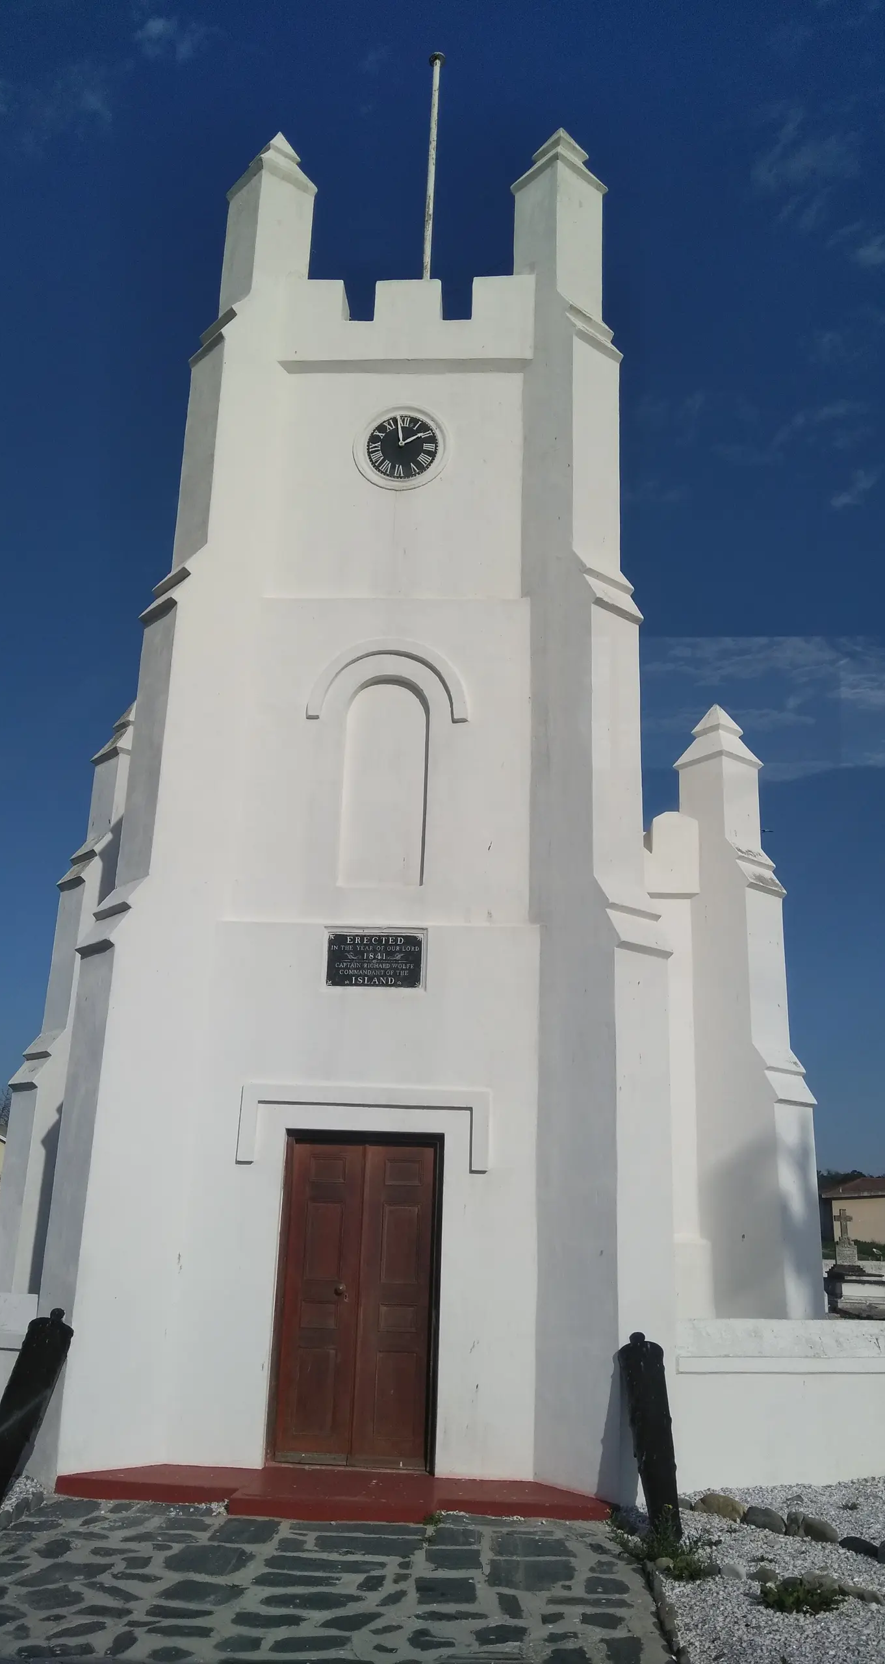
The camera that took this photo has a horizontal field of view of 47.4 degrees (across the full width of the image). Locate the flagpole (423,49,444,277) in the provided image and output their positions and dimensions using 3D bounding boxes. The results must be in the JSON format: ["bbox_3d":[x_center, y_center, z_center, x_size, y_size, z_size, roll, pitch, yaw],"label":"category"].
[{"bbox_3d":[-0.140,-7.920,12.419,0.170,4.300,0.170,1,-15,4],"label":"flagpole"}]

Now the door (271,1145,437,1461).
[{"bbox_3d":[-0.668,3.667,7.854,1.200,2.380,0.120,1,-15,4],"label":"door"}]

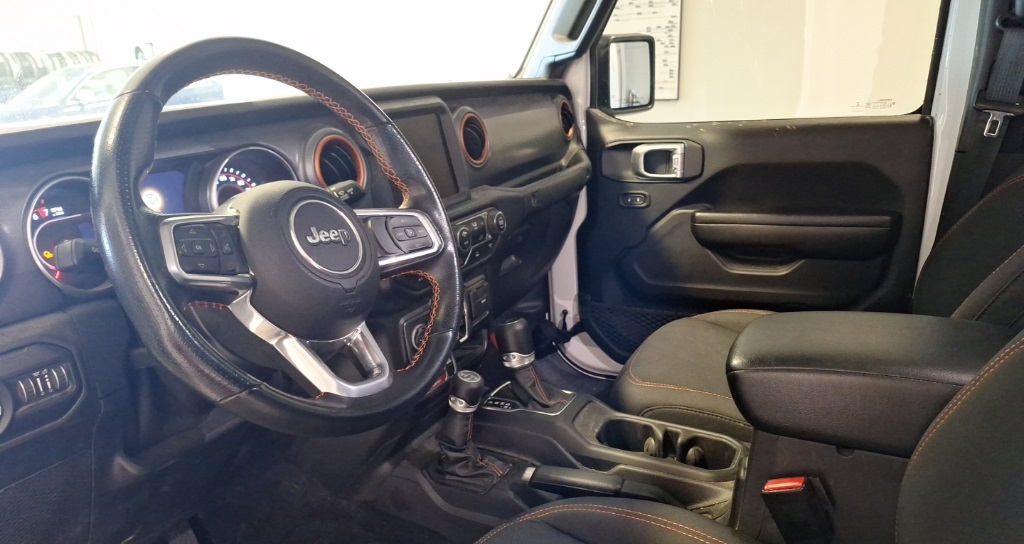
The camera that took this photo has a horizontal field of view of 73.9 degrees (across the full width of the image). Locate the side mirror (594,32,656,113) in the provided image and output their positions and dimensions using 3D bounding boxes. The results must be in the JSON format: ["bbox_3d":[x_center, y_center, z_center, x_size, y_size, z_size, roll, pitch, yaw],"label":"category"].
[{"bbox_3d":[0.273,-0.506,1.760,0.190,0.200,0.110,-19,25,-41],"label":"side mirror"}]

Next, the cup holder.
[{"bbox_3d":[0.219,0.264,0.957,0.205,0.075,0.105,8,21,27],"label":"cup holder"}]

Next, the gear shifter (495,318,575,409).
[{"bbox_3d":[0.035,0.144,1.050,0.115,0.148,0.080,8,21,27],"label":"gear shifter"}]

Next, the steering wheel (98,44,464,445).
[{"bbox_3d":[-0.200,-0.033,0.645,0.110,0.380,0.380,-23,-4,33],"label":"steering wheel"}]

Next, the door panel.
[{"bbox_3d":[0.477,-0.034,1.523,0.740,0.630,0.130,8,21,27],"label":"door panel"}]

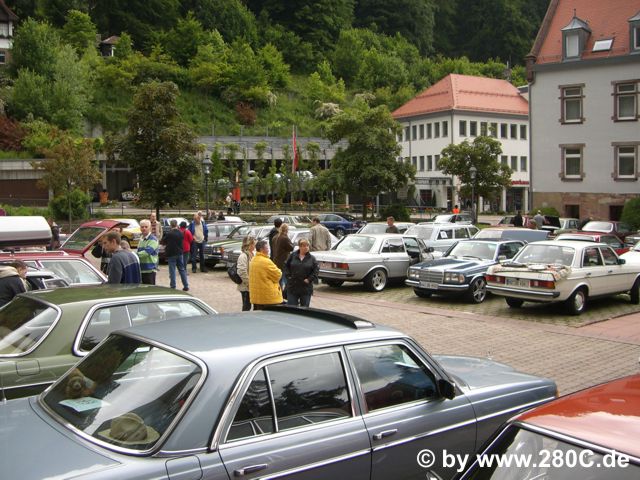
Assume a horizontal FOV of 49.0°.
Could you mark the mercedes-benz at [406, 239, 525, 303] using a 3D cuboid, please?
[{"bbox_3d":[4.174,0.647,17.497,4.640,1.380,1.790,-4,5,-42],"label":"mercedes-benz"}]

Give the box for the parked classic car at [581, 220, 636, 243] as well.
[{"bbox_3d":[11.150,-0.011,26.957,4.650,1.420,1.780,-3,5,-39],"label":"parked classic car"}]

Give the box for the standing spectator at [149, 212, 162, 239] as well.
[{"bbox_3d":[-5.736,-0.035,24.500,0.540,1.820,0.360,1,3,12],"label":"standing spectator"}]

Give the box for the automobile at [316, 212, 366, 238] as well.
[{"bbox_3d":[0.595,-0.754,40.032,4.450,1.390,1.730,2,4,32],"label":"automobile"}]

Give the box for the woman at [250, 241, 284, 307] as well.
[{"bbox_3d":[-0.836,0.855,10.654,0.420,1.710,0.540,-3,5,-41],"label":"woman"}]

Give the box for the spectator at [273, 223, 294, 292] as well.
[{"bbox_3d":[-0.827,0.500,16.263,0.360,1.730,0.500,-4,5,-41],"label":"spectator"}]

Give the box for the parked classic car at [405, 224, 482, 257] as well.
[{"bbox_3d":[5.350,0.084,26.943,4.720,1.470,1.790,-3,4,-38],"label":"parked classic car"}]

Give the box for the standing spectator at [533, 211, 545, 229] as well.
[{"bbox_3d":[10.460,-0.543,33.555,0.520,1.750,0.350,2,4,21],"label":"standing spectator"}]

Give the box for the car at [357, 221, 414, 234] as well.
[{"bbox_3d":[2.951,0.077,26.358,4.650,1.420,1.770,-3,5,-39],"label":"car"}]

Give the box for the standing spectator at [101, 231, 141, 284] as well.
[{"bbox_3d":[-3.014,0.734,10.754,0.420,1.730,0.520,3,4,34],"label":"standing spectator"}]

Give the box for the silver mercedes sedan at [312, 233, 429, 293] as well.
[{"bbox_3d":[1.943,0.528,19.372,4.720,1.410,1.790,-3,5,-38],"label":"silver mercedes sedan"}]

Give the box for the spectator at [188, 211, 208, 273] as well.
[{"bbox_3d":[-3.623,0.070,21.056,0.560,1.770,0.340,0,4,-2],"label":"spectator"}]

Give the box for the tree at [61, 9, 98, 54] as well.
[{"bbox_3d":[-32.519,-27.651,95.000,5.300,7.400,5.300,0,3,0],"label":"tree"}]

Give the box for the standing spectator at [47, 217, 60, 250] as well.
[{"bbox_3d":[-8.345,0.140,22.000,0.380,1.720,0.500,-1,3,-12],"label":"standing spectator"}]

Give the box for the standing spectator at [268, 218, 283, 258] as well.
[{"bbox_3d":[-1.102,0.358,17.800,0.520,1.790,0.360,1,3,12],"label":"standing spectator"}]

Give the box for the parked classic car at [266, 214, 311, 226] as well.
[{"bbox_3d":[-1.804,-0.652,38.334,4.650,1.430,1.780,2,4,36],"label":"parked classic car"}]

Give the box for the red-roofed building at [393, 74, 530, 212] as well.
[{"bbox_3d":[17.135,-10.641,77.491,14.900,14.900,10.100,-2,4,-29],"label":"red-roofed building"}]

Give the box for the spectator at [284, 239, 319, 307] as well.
[{"bbox_3d":[-0.315,0.808,12.676,0.570,1.680,0.360,0,4,-2],"label":"spectator"}]

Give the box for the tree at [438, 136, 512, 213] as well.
[{"bbox_3d":[9.738,-3.757,44.000,4.600,5.400,4.600,0,3,0],"label":"tree"}]

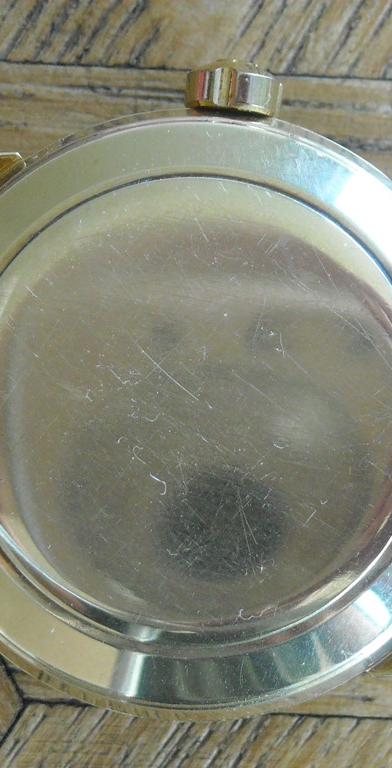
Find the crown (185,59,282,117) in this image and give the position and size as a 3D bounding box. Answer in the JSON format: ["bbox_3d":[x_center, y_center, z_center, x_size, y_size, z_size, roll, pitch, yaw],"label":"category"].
[{"bbox_3d":[0.002,-0.017,0.176,0.005,0.005,0.003,7,86,1],"label":"crown"}]

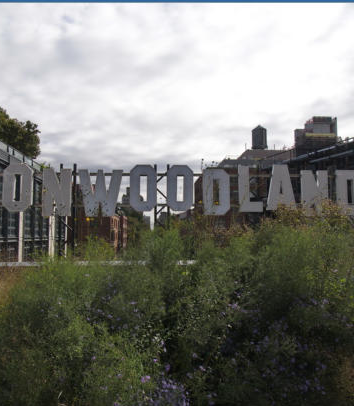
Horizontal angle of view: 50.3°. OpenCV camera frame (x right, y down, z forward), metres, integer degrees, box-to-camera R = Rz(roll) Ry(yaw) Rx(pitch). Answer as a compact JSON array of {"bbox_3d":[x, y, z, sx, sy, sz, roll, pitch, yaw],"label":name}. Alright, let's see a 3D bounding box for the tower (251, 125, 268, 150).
[{"bbox_3d":[19.200,-15.300,88.000,3.800,5.900,3.800,0,-1,-9],"label":"tower"}]

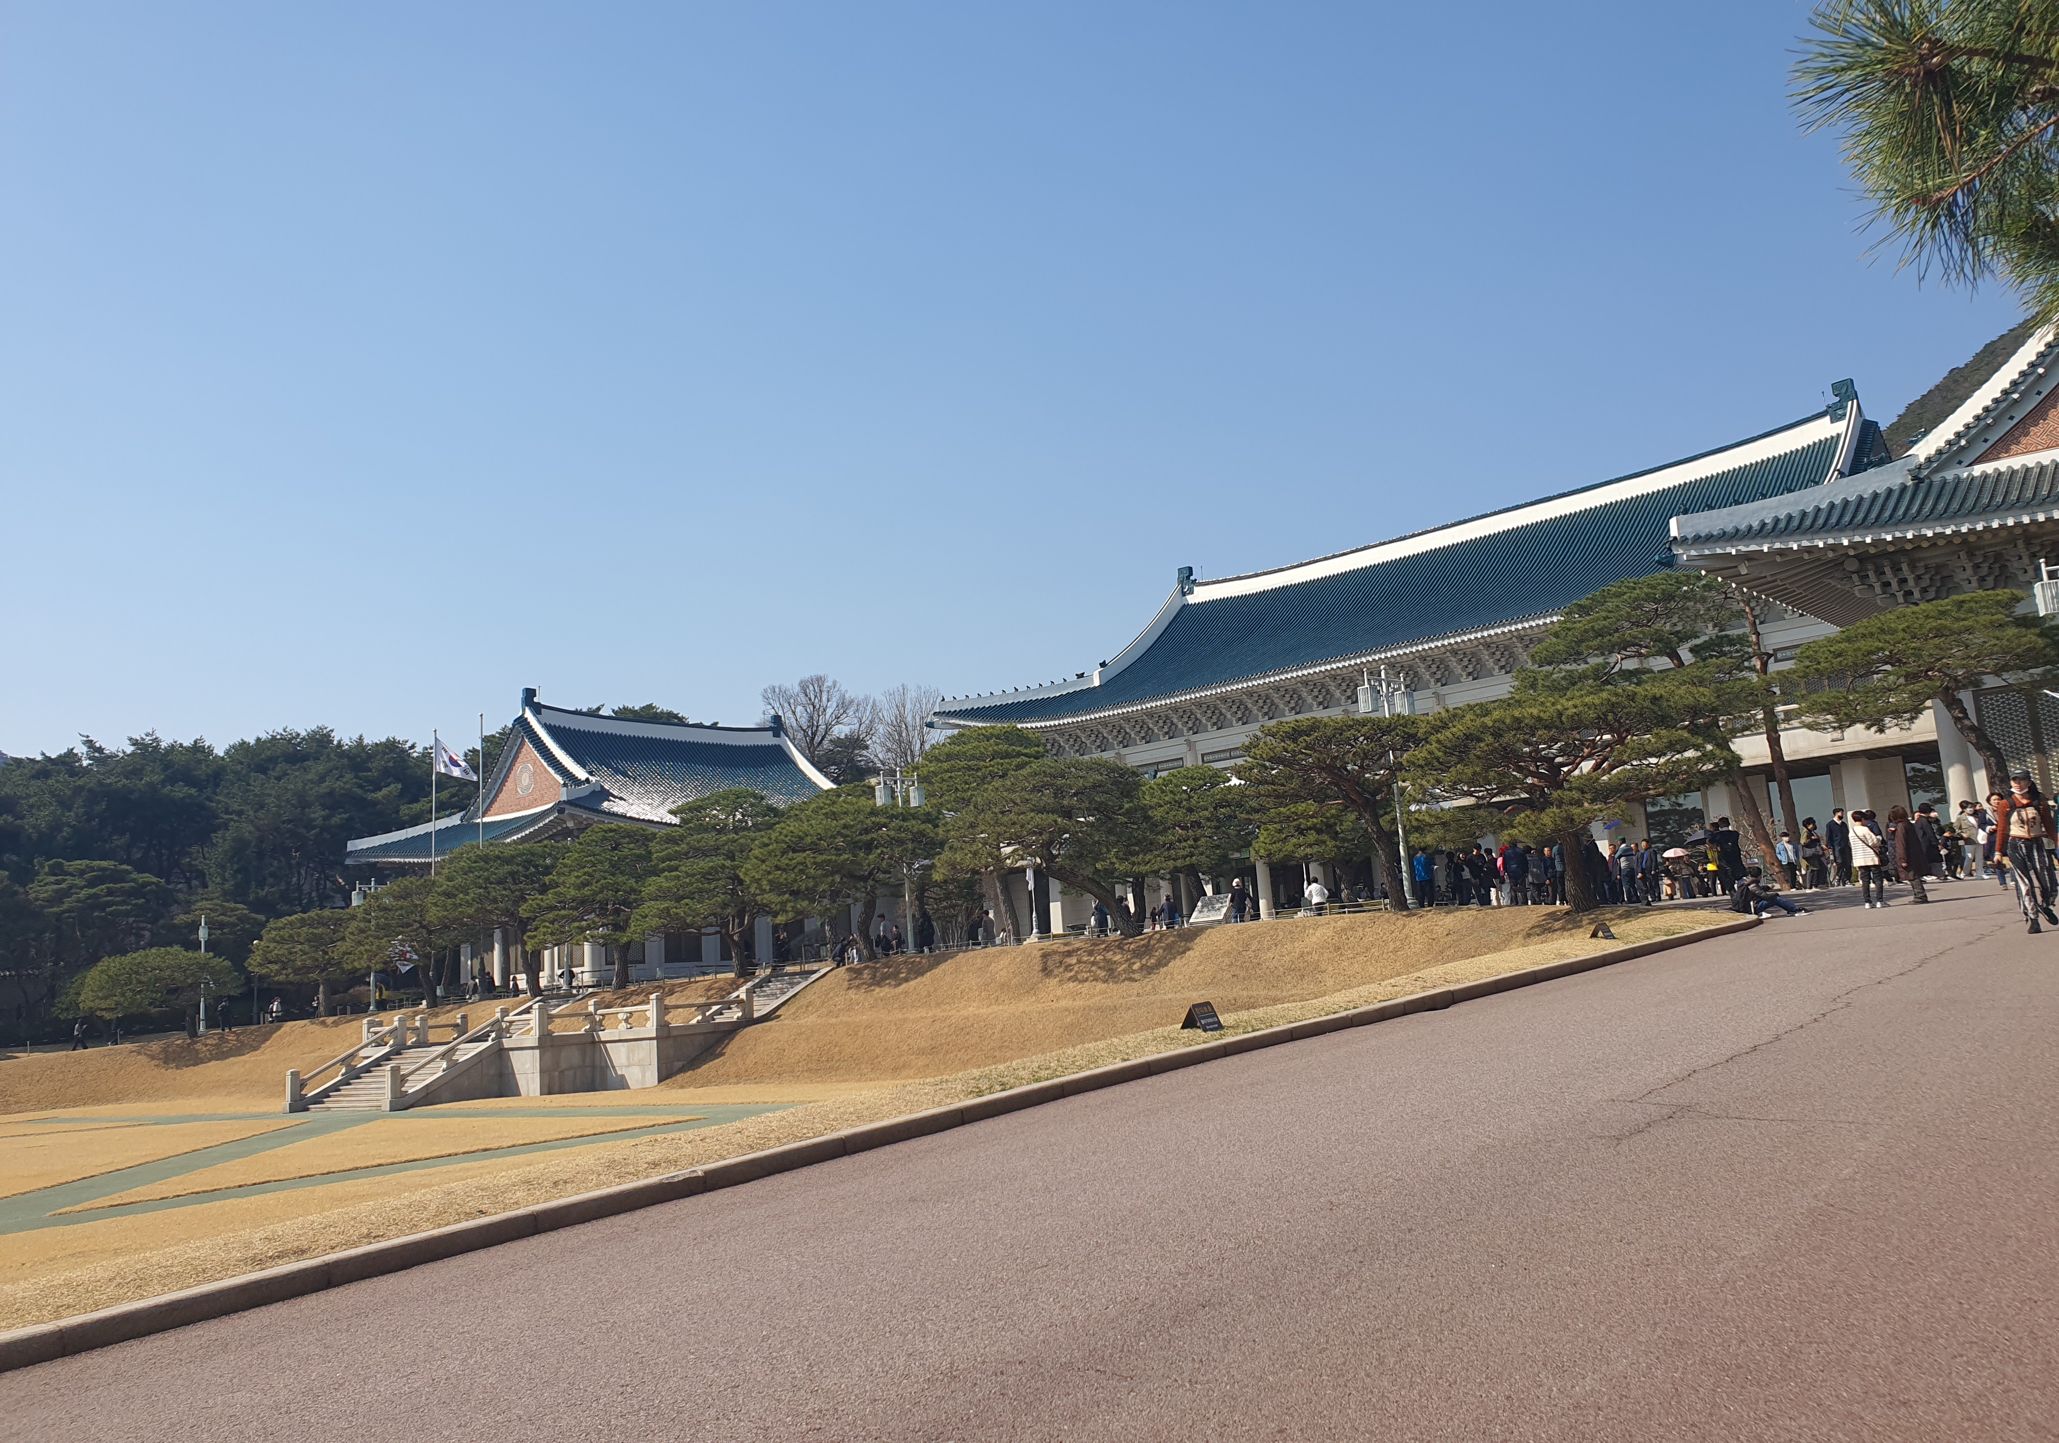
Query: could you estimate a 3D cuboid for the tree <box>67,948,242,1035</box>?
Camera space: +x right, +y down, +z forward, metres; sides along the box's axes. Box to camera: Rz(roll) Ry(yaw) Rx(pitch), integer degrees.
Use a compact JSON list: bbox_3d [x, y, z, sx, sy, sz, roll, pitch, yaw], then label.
[{"bbox_3d":[-47.478,14.696,84.094,8.330,4.730,7.490,1,-12,-29],"label":"tree"}]

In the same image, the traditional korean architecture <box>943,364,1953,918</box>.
[{"bbox_3d":[30.671,-1.407,103.445,65.000,30.200,42.000,-12,-13,39],"label":"traditional korean architecture"}]

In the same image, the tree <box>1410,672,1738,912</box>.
[{"bbox_3d":[13.077,1.730,37.184,7.540,5.690,6.780,-8,-11,19],"label":"tree"}]

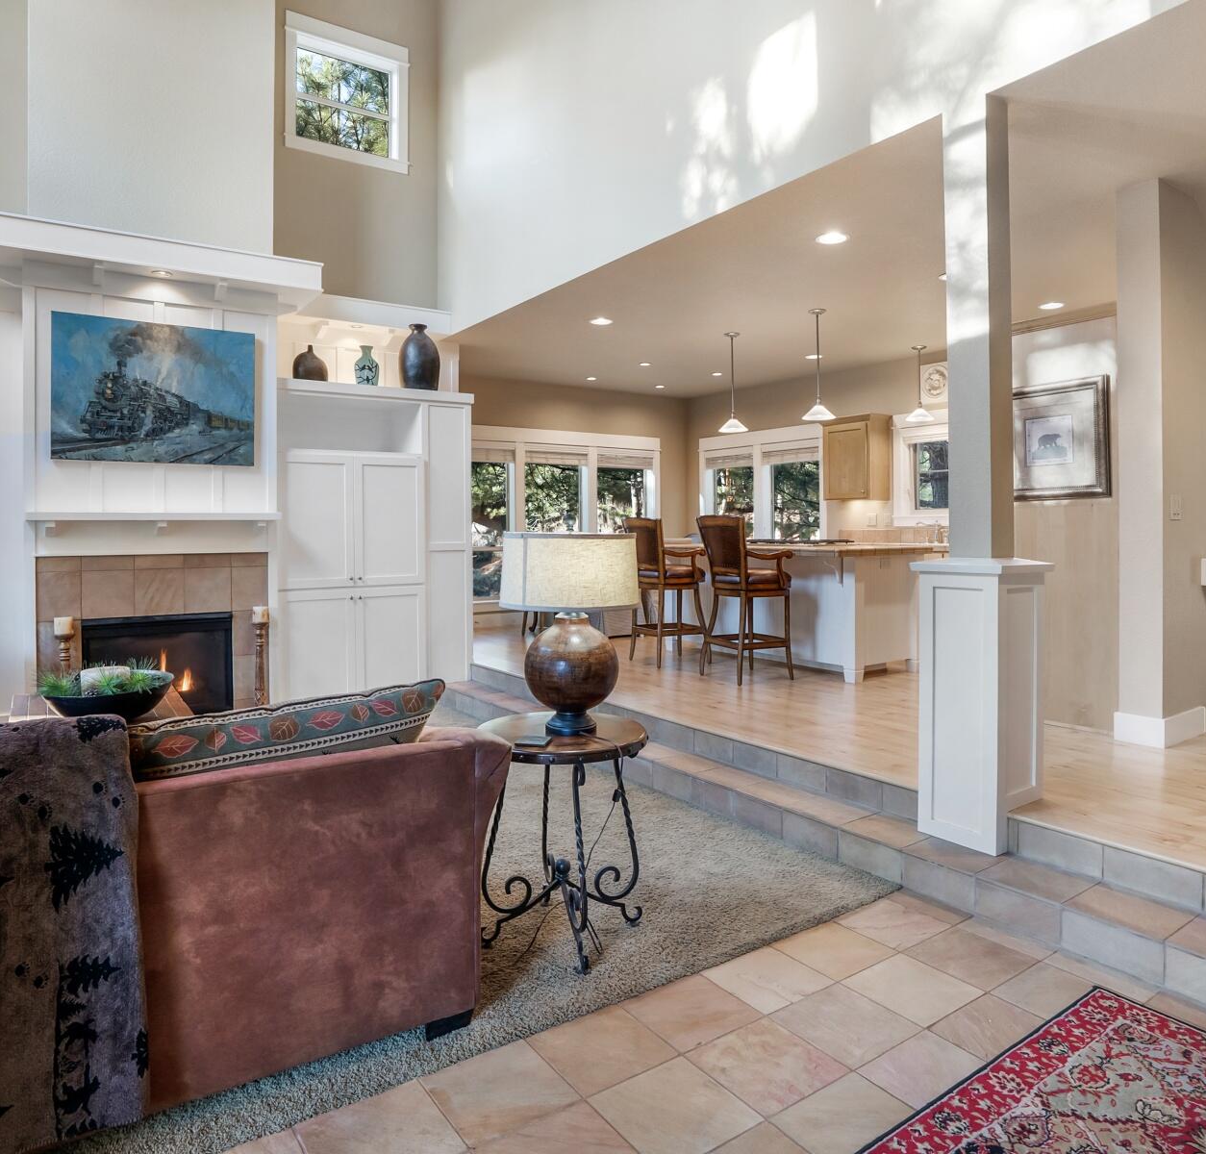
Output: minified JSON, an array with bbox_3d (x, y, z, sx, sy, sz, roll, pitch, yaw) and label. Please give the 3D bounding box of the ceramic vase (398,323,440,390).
[{"bbox_3d":[-1.435,-1.715,6.004,0.325,0.565,0.325,-2,4,-32],"label":"ceramic vase"}]

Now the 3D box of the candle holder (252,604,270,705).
[{"bbox_3d":[-2.360,0.623,5.300,0.125,0.830,0.125,-2,3,-32],"label":"candle holder"}]

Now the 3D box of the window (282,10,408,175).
[{"bbox_3d":[-2.125,-4.030,6.430,1.000,1.090,0.120,-2,3,-32],"label":"window"}]

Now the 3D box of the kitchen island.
[{"bbox_3d":[1.496,0.213,6.254,1.020,0.945,1.960,-2,4,-32],"label":"kitchen island"}]

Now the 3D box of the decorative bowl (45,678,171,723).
[{"bbox_3d":[-2.460,0.620,3.840,0.540,0.160,0.540,-2,3,-32],"label":"decorative bowl"}]

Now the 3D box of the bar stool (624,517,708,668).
[{"bbox_3d":[0.525,0.110,6.149,0.530,1.165,0.510,-1,3,-26],"label":"bar stool"}]

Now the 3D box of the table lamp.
[{"bbox_3d":[-0.112,0.183,2.590,0.465,0.660,0.465,0,3,0],"label":"table lamp"}]

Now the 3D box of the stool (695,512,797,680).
[{"bbox_3d":[1.035,0.150,5.520,0.530,1.165,0.510,-1,3,-26],"label":"stool"}]

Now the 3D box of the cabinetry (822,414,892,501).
[{"bbox_3d":[2.490,-1.145,7.512,0.340,0.800,0.540,-2,4,-32],"label":"cabinetry"}]

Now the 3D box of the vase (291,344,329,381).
[{"bbox_3d":[-2.235,-1.620,5.880,0.265,0.305,0.265,-2,3,-32],"label":"vase"}]

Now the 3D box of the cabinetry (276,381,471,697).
[{"bbox_3d":[-1.842,-0.236,5.939,1.470,2.380,0.680,-2,4,-32],"label":"cabinetry"}]

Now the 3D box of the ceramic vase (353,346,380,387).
[{"bbox_3d":[-1.870,-1.655,6.100,0.195,0.345,0.195,-2,3,-32],"label":"ceramic vase"}]

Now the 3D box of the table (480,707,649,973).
[{"bbox_3d":[-0.134,0.833,2.558,0.560,0.655,0.560,0,3,0],"label":"table"}]

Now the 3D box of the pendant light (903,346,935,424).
[{"bbox_3d":[2.970,-1.810,7.220,0.255,0.720,0.255,-2,3,-32],"label":"pendant light"}]

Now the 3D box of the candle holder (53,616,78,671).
[{"bbox_3d":[-3.320,0.665,4.750,0.125,0.830,0.125,-2,3,-32],"label":"candle holder"}]

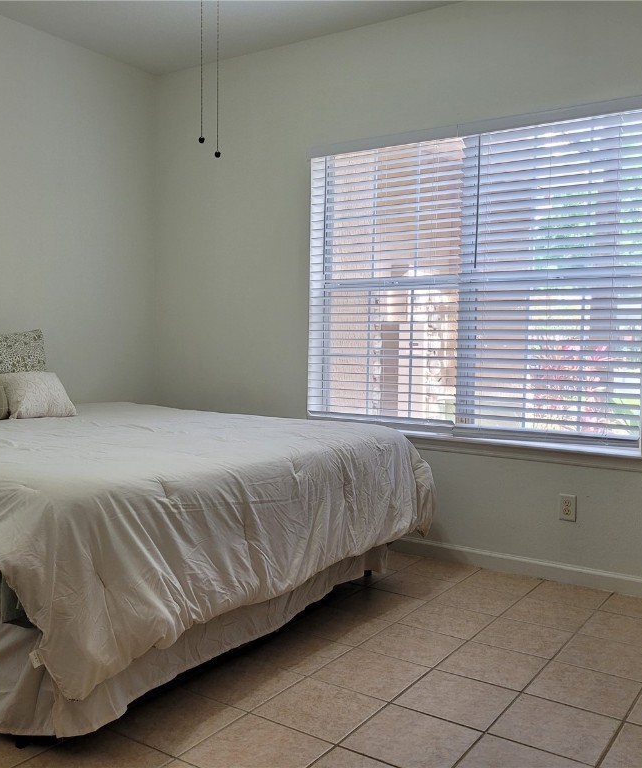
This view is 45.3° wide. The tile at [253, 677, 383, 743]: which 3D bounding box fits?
[{"bbox_3d":[-0.002,0.970,2.283,0.299,0.012,0.299,3,4,33],"label":"tile"}]

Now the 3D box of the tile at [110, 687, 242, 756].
[{"bbox_3d":[-0.424,0.975,2.224,0.302,0.010,0.302,3,4,33],"label":"tile"}]

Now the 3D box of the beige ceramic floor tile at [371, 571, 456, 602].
[{"bbox_3d":[0.422,0.924,3.503,0.302,0.010,0.302,3,4,33],"label":"beige ceramic floor tile"}]

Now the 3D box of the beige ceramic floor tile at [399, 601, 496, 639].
[{"bbox_3d":[0.501,0.938,3.043,0.299,0.012,0.299,3,4,33],"label":"beige ceramic floor tile"}]

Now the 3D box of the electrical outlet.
[{"bbox_3d":[1.143,0.576,3.560,0.073,0.117,0.010,3,4,33],"label":"electrical outlet"}]

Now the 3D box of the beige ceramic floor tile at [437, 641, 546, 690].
[{"bbox_3d":[0.596,0.974,2.654,0.302,0.010,0.302,3,4,33],"label":"beige ceramic floor tile"}]

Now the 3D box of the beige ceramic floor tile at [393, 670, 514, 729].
[{"bbox_3d":[0.426,0.984,2.398,0.302,0.010,0.302,3,4,33],"label":"beige ceramic floor tile"}]

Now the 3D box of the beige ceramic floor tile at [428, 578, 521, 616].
[{"bbox_3d":[0.669,0.928,3.296,0.299,0.012,0.299,3,4,33],"label":"beige ceramic floor tile"}]

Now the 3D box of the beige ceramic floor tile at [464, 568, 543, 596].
[{"bbox_3d":[0.847,0.928,3.591,0.302,0.010,0.302,3,4,33],"label":"beige ceramic floor tile"}]

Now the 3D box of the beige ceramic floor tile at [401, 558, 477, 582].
[{"bbox_3d":[0.581,0.903,3.712,0.299,0.012,0.288,3,4,33],"label":"beige ceramic floor tile"}]

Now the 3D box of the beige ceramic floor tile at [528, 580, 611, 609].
[{"bbox_3d":[1.087,0.932,3.378,0.299,0.012,0.288,3,4,33],"label":"beige ceramic floor tile"}]

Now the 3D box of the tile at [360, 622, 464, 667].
[{"bbox_3d":[0.339,0.959,2.823,0.302,0.010,0.302,3,4,33],"label":"tile"}]

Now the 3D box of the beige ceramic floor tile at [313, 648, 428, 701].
[{"bbox_3d":[0.170,0.969,2.567,0.302,0.010,0.302,3,4,33],"label":"beige ceramic floor tile"}]

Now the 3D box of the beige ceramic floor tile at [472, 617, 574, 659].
[{"bbox_3d":[0.755,0.953,2.876,0.299,0.012,0.299,3,4,33],"label":"beige ceramic floor tile"}]

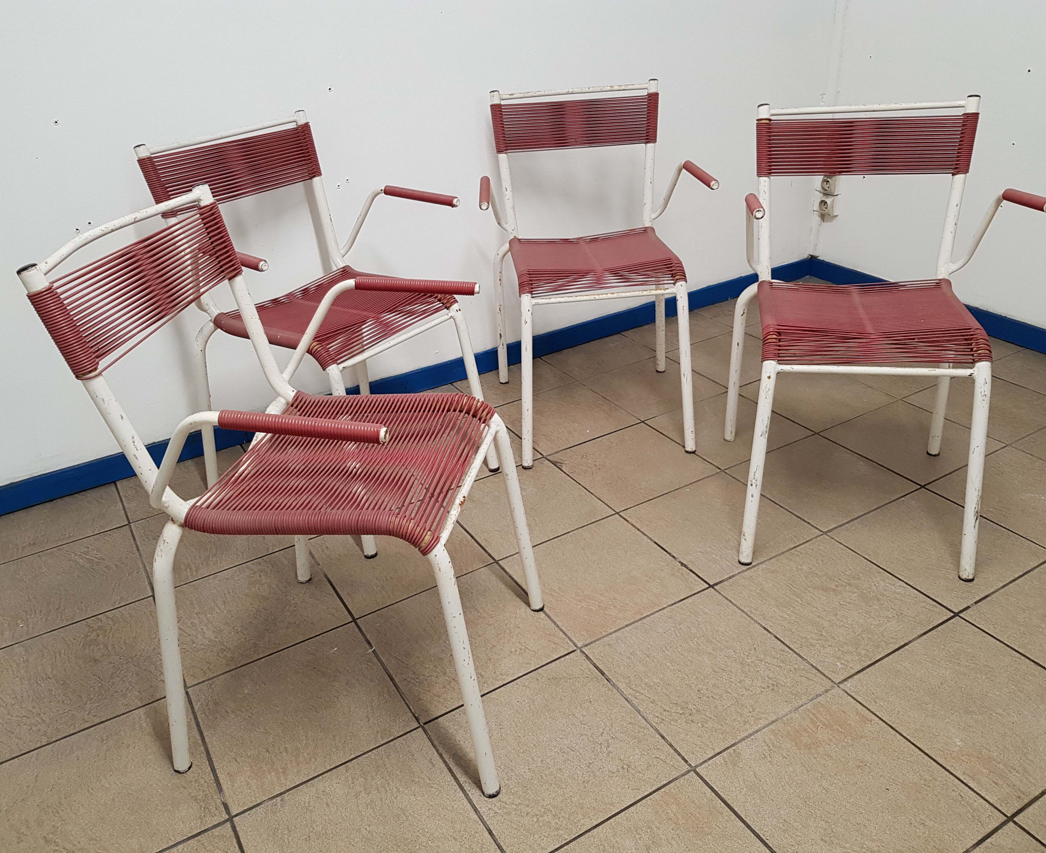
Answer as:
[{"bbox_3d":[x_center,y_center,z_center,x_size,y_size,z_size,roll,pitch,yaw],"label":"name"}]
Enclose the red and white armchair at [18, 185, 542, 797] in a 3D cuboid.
[{"bbox_3d":[-0.289,0.078,1.306,0.556,0.809,0.539,2,29,10],"label":"red and white armchair"}]

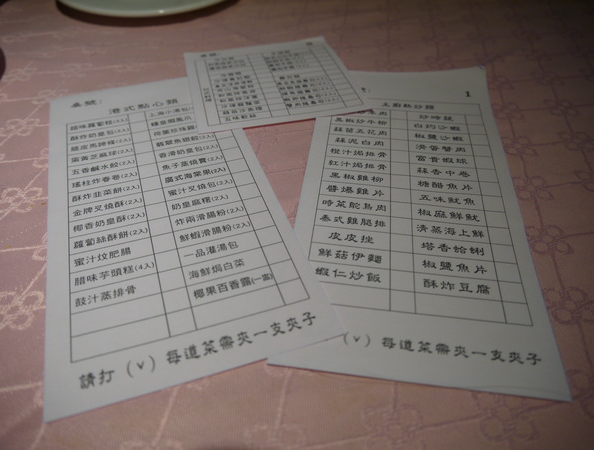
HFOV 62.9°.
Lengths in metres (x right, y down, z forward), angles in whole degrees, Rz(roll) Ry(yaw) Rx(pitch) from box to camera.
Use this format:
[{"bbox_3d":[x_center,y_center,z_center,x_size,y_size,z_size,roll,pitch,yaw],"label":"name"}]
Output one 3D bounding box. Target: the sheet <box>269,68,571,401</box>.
[{"bbox_3d":[0.054,-0.024,0.236,0.101,0.005,0.212,6,45,6],"label":"sheet"}]

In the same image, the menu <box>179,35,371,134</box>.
[{"bbox_3d":[-0.017,-0.096,0.311,0.101,0.004,0.104,-10,45,-10],"label":"menu"}]

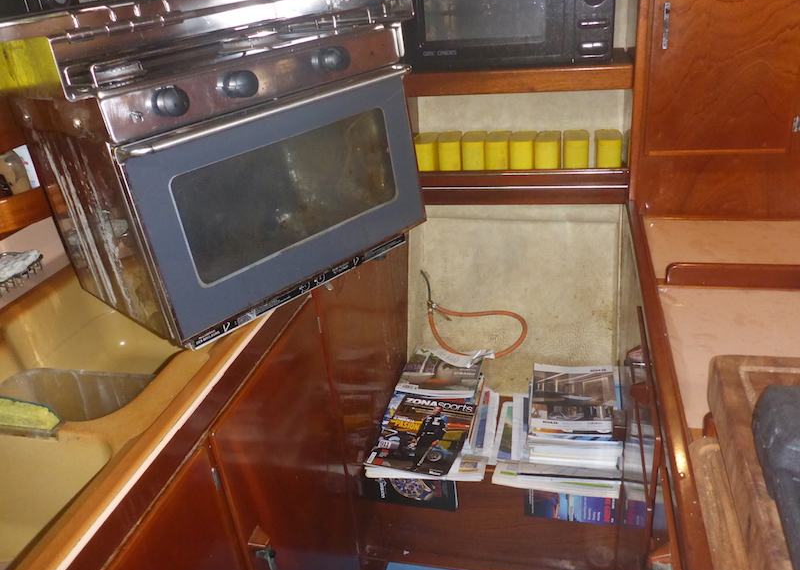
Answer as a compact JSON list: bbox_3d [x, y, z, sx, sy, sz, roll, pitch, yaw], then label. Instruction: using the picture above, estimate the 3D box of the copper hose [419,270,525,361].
[{"bbox_3d":[0.224,0.089,1.940,0.325,0.280,0.075,-2,25,1],"label":"copper hose"}]

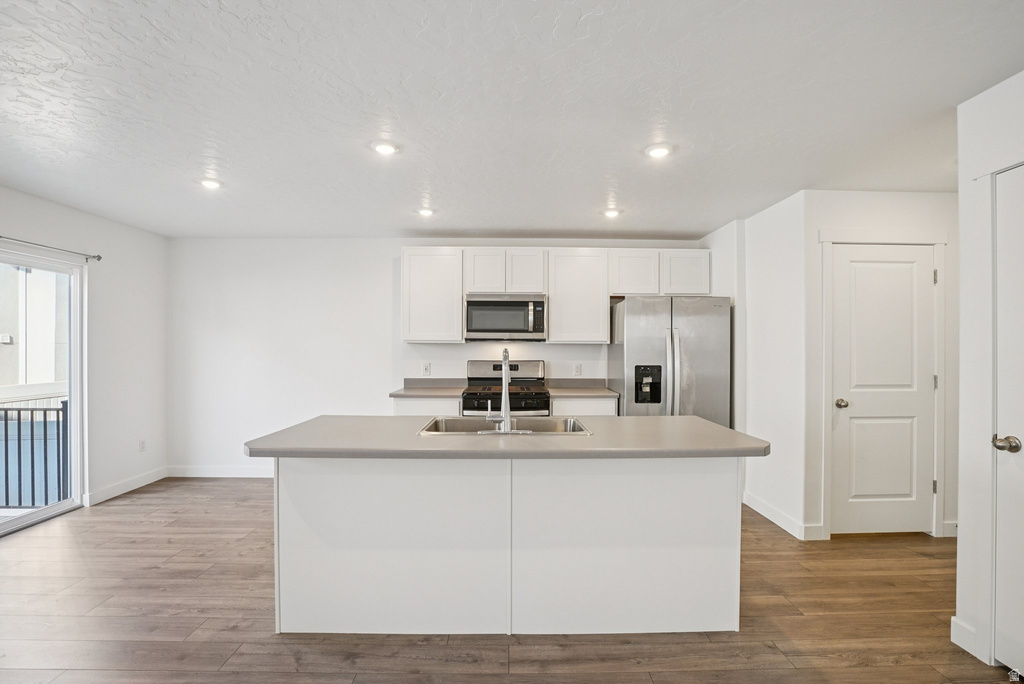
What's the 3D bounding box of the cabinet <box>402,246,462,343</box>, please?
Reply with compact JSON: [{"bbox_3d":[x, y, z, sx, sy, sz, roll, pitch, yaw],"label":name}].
[{"bbox_3d":[-0.739,-0.443,4.450,0.600,0.913,0.330,0,0,0],"label":"cabinet"}]

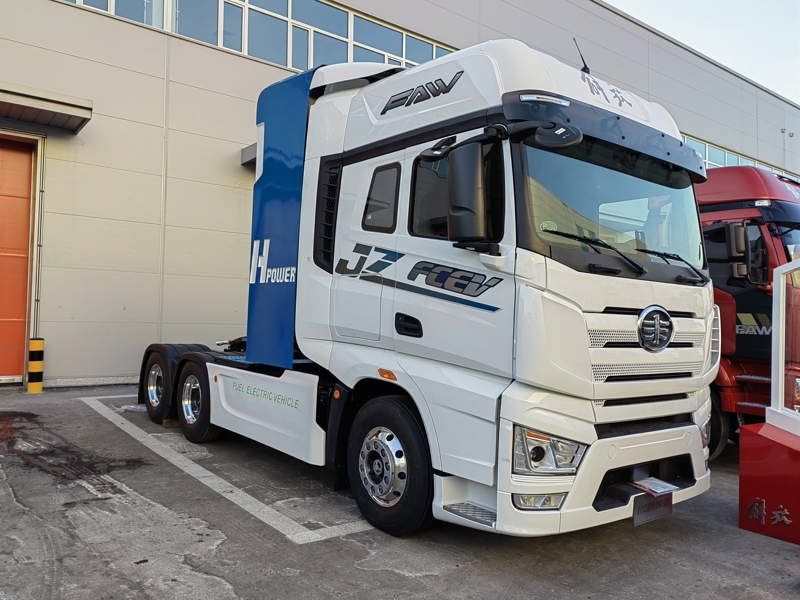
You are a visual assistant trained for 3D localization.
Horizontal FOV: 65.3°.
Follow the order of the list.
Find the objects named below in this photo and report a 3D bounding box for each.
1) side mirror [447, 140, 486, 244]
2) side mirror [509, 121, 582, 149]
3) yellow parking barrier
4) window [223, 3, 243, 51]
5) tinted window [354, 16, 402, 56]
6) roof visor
[{"bbox_3d":[0.368,-0.580,3.383,0.215,0.530,0.130,3,-1,-29],"label":"side mirror"},{"bbox_3d":[0.812,-0.935,3.502,0.270,0.160,0.400,3,-1,-37],"label":"side mirror"},{"bbox_3d":[-6.236,1.140,10.714,0.220,0.920,0.220,3,-4,-36],"label":"yellow parking barrier"},{"bbox_3d":[-3.683,-6.018,13.781,0.440,1.020,0.060,3,-4,-36],"label":"window"},{"bbox_3d":[-0.539,-6.800,16.156,1.540,0.680,0.060,3,-4,-36],"label":"tinted window"},{"bbox_3d":[1.572,-1.090,4.283,2.130,0.270,0.350,3,-1,-37],"label":"roof visor"}]

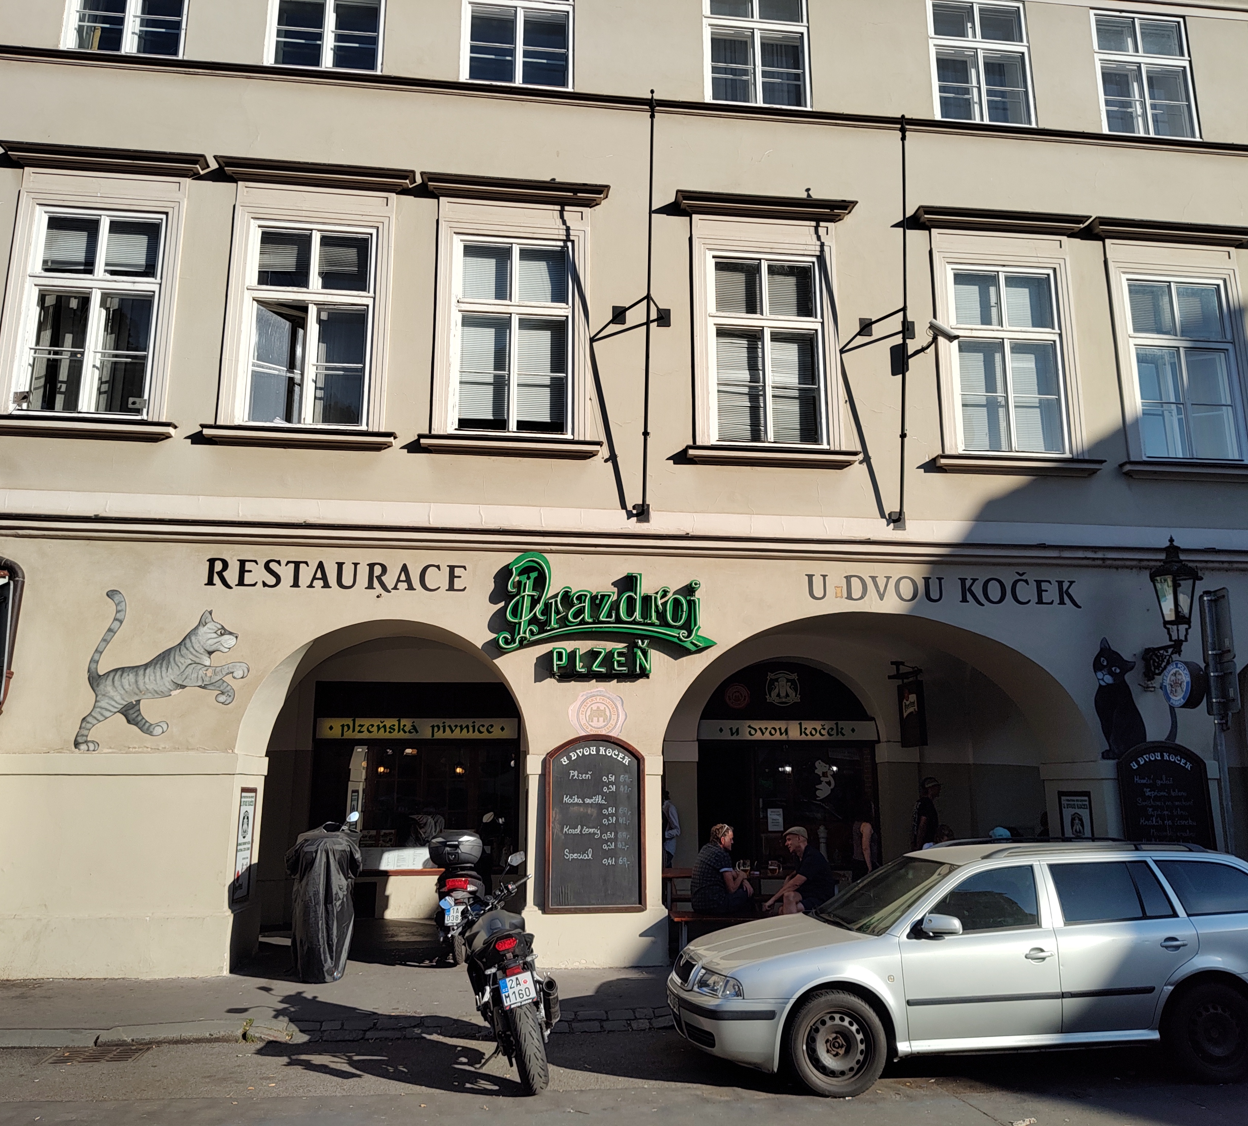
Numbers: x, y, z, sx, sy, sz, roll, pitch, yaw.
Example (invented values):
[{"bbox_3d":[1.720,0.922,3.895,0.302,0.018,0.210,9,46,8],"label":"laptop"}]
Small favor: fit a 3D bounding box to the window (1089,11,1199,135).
[{"bbox_3d":[6.707,-6.272,12.893,1.331,1.773,0.130,1,-11,-7],"label":"window"}]

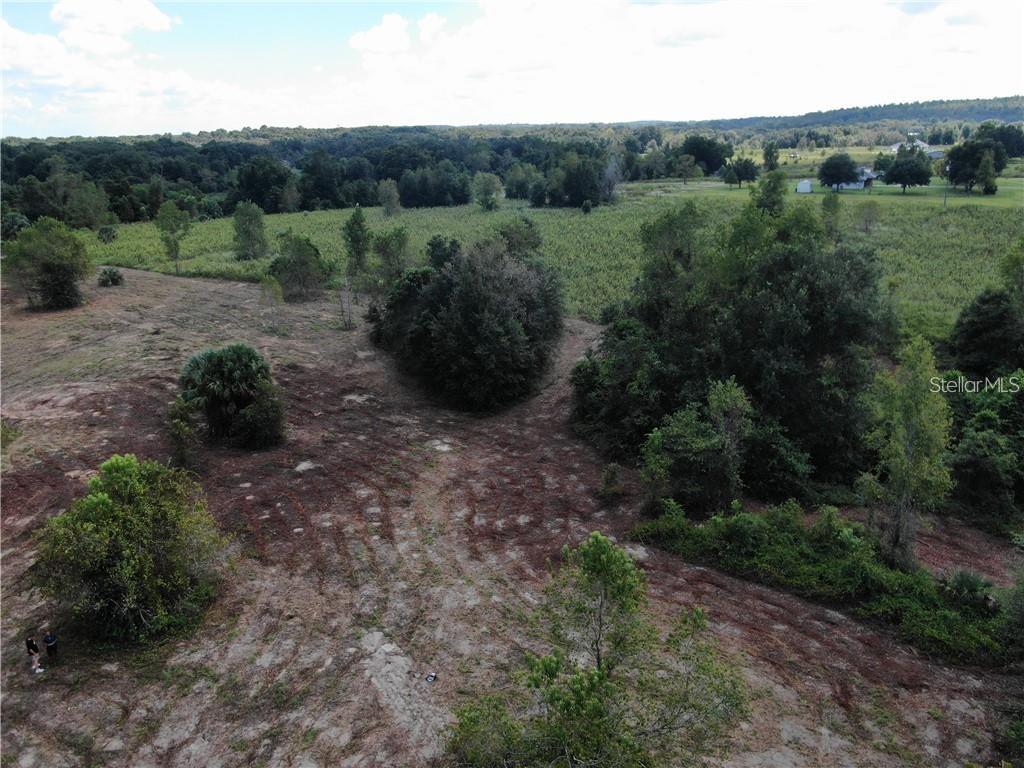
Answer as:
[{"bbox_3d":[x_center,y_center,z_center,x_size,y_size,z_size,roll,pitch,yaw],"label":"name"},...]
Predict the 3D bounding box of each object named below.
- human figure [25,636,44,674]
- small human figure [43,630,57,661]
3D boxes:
[{"bbox_3d":[-18.100,10.253,26.971,0.400,1.670,0.500,11,22,29],"label":"human figure"},{"bbox_3d":[-17.750,10.153,27.254,0.520,1.670,0.380,-6,20,-16],"label":"small human figure"}]

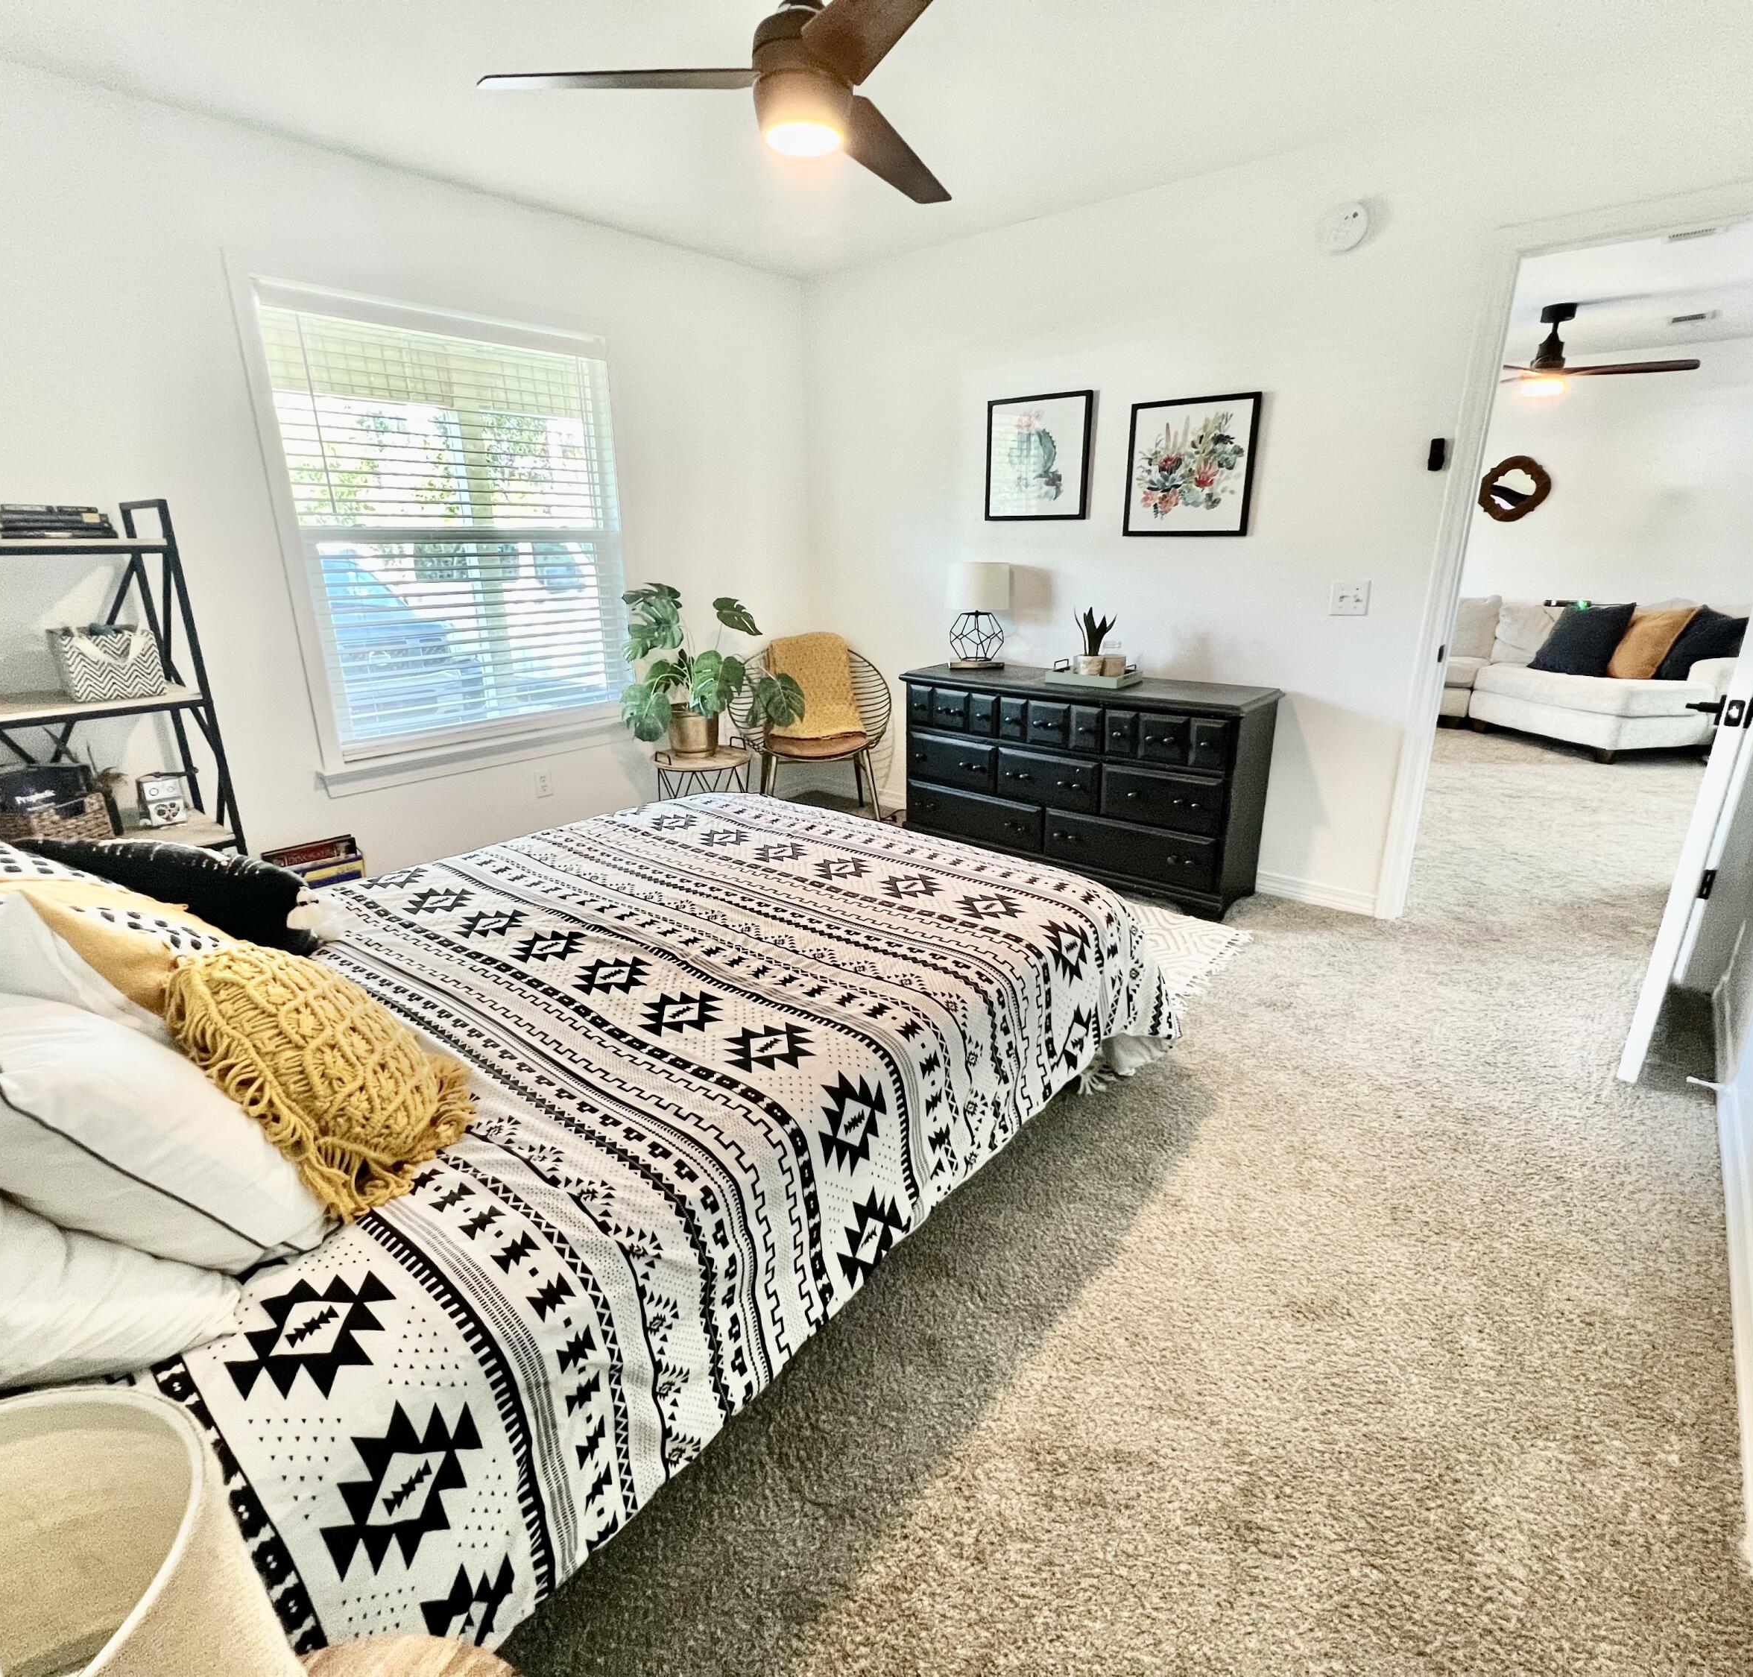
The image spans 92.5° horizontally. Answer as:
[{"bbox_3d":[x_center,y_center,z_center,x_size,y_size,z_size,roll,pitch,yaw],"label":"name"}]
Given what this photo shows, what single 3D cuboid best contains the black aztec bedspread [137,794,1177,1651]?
[{"bbox_3d":[-0.534,0.346,1.829,1.600,0.380,1.730,14,23,39],"label":"black aztec bedspread"}]

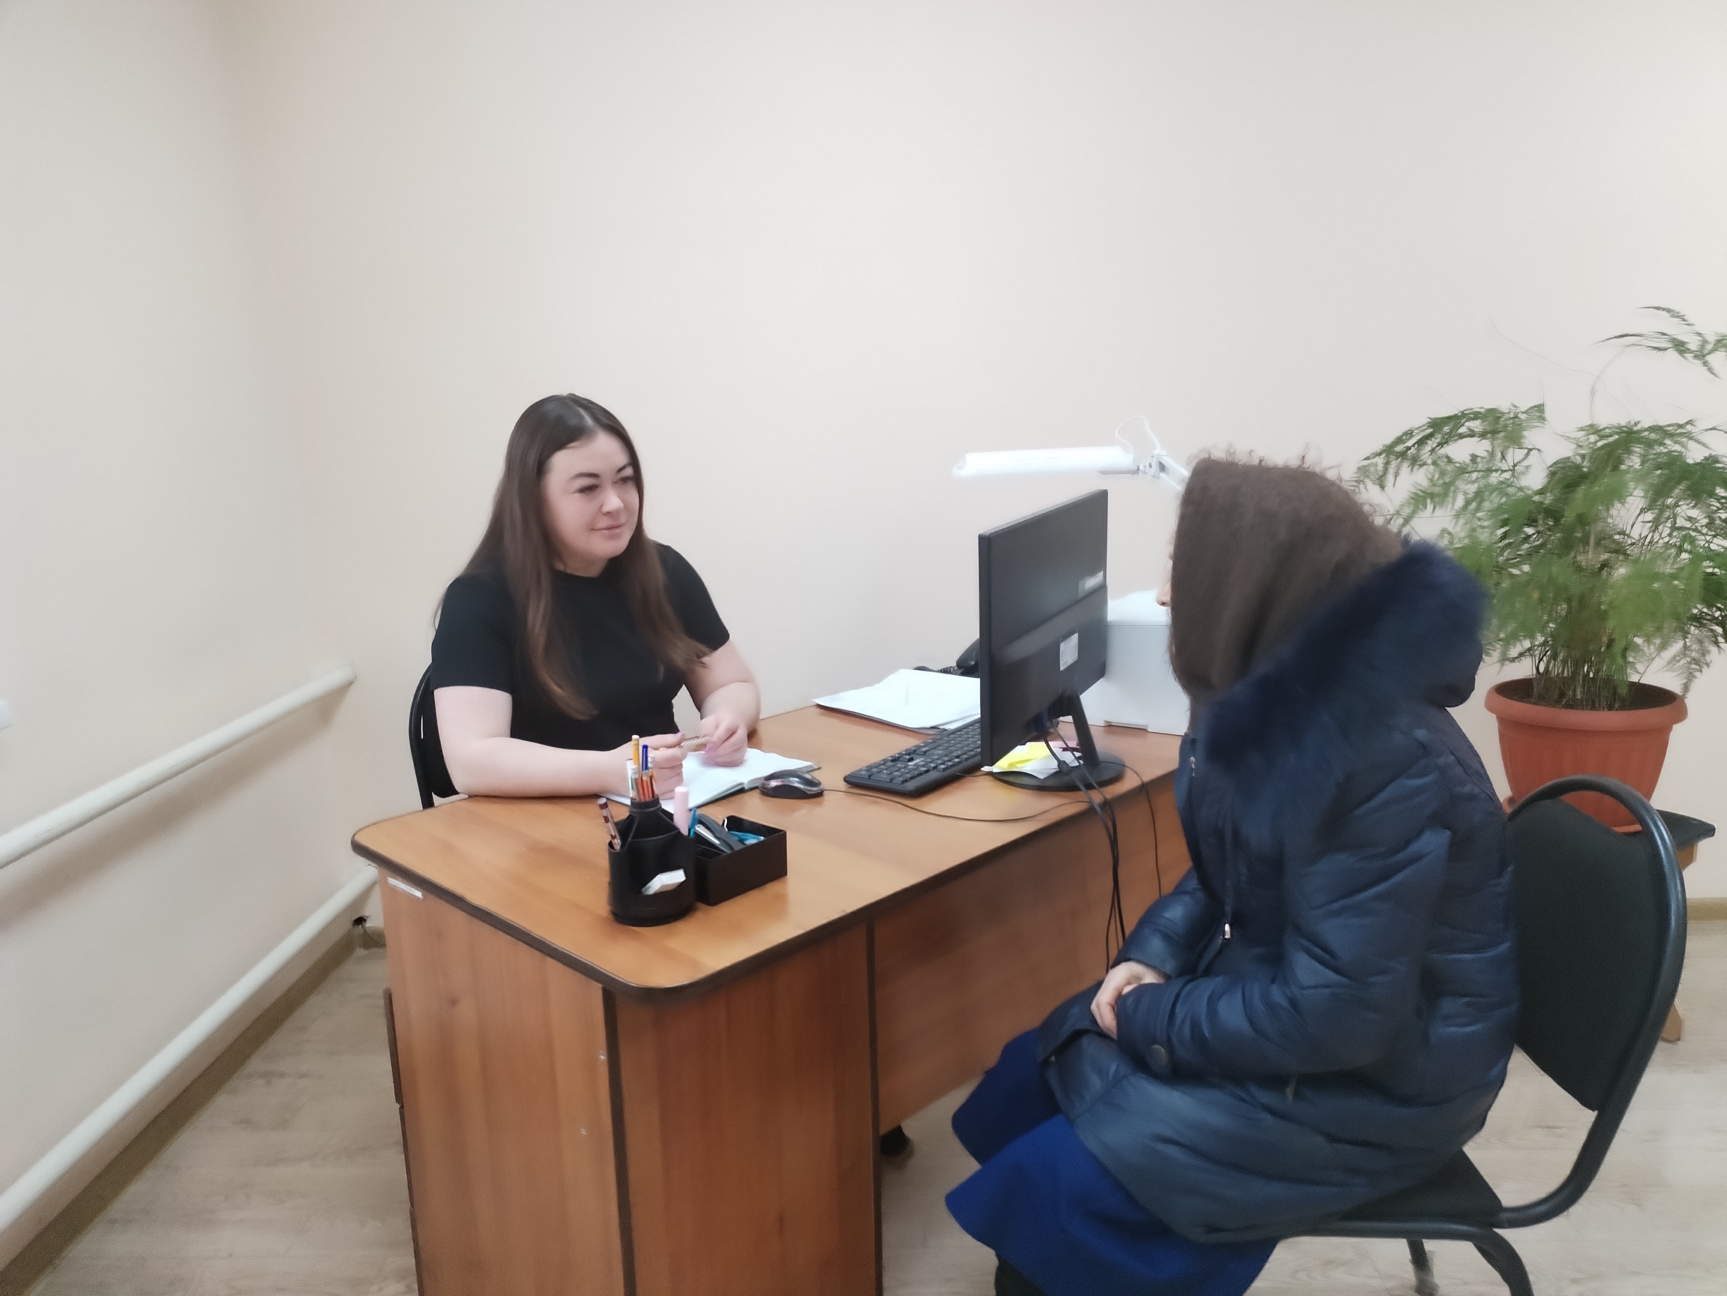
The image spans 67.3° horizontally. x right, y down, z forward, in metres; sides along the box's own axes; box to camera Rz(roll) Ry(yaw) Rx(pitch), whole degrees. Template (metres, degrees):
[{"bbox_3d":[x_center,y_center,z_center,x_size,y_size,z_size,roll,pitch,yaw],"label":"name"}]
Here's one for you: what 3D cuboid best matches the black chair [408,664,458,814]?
[{"bbox_3d":[-0.473,0.460,2.383,0.530,0.820,0.570,-10,14,-34],"label":"black chair"}]

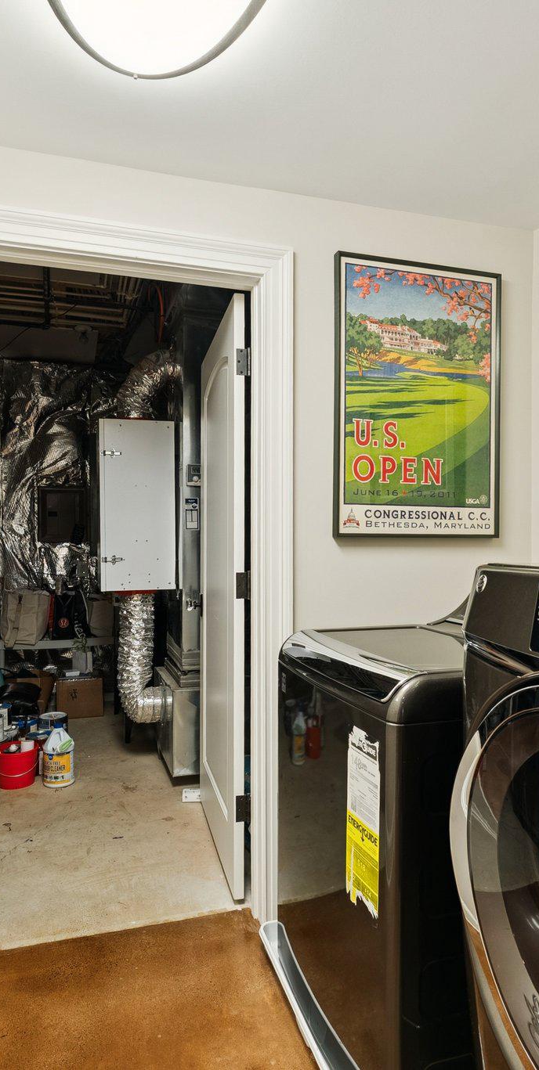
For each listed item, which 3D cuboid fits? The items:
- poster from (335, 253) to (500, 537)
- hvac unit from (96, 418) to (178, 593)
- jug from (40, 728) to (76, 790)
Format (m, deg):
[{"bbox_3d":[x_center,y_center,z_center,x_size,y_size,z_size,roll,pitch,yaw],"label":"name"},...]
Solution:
[{"bbox_3d":[0.524,-0.458,2.156,0.622,0.940,0.027,0,0,-17],"label":"poster"},{"bbox_3d":[-0.676,-0.139,3.130,0.352,0.806,0.380,0,0,-17],"label":"hvac unit"},{"bbox_3d":[-1.060,1.099,3.153,0.152,0.297,0.149,0,0,-7],"label":"jug"}]

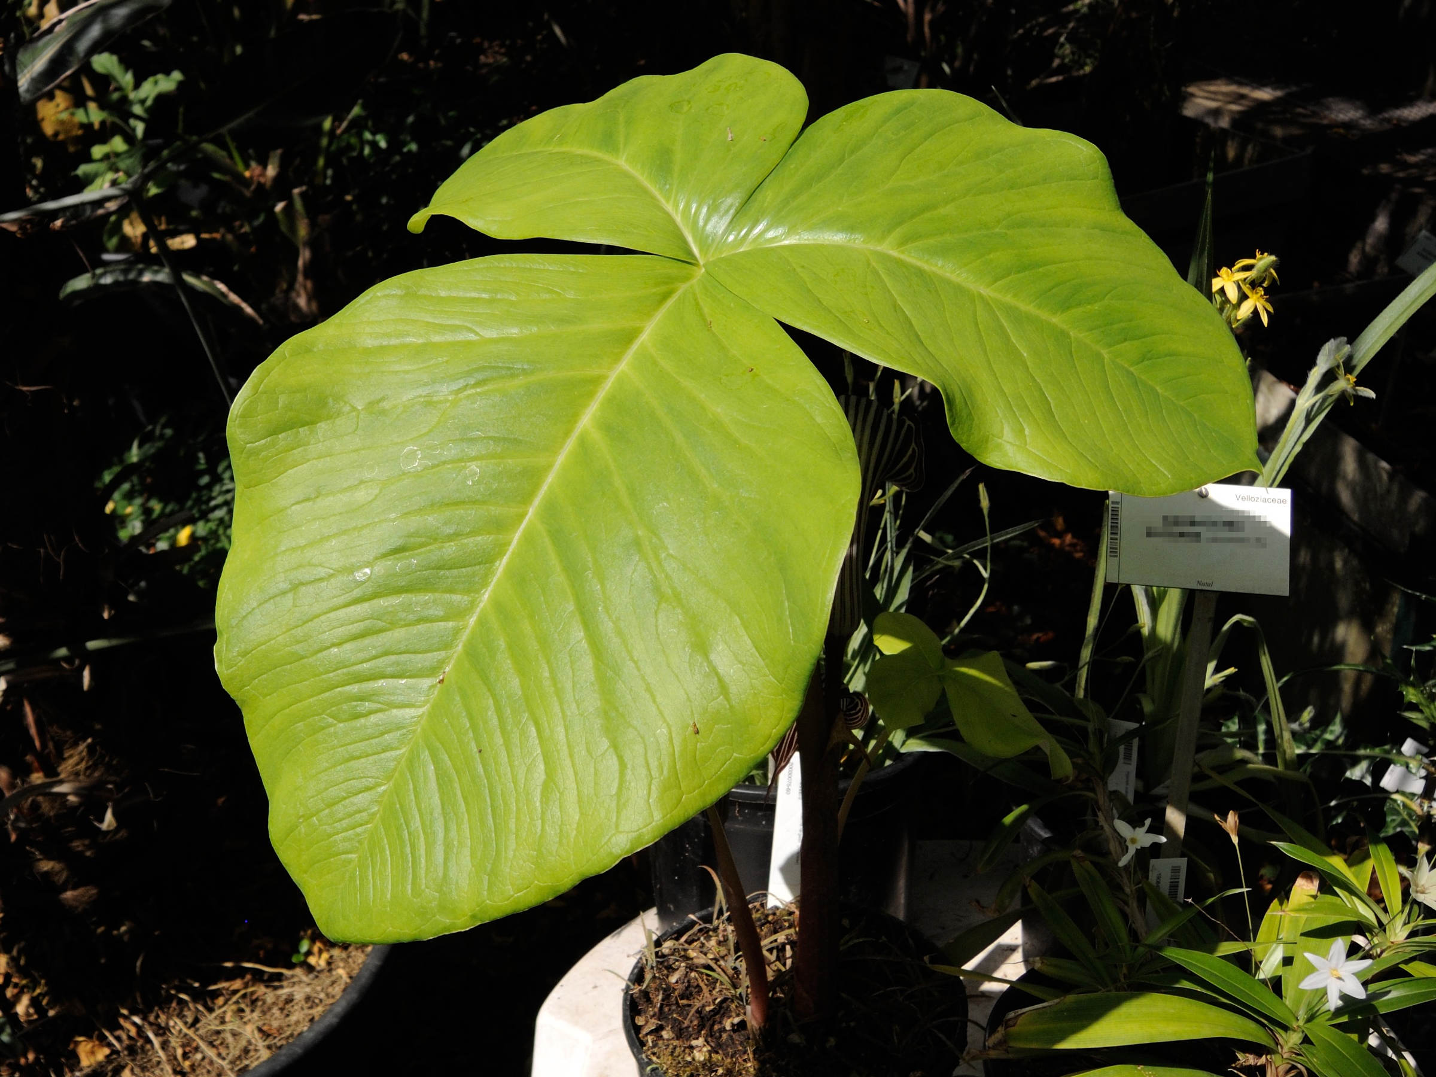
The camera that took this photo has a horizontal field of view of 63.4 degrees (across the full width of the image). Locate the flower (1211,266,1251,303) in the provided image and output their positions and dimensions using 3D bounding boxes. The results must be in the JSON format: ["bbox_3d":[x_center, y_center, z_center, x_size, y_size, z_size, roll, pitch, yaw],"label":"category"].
[{"bbox_3d":[0.345,-0.171,0.780,0.028,0.027,0.015,6,-16,20],"label":"flower"}]

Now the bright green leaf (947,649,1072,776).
[{"bbox_3d":[0.152,0.091,0.605,0.096,0.024,0.056,41,63,11],"label":"bright green leaf"}]

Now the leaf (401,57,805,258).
[{"bbox_3d":[-0.047,-0.177,0.525,0.176,0.045,0.125,17,65,34],"label":"leaf"}]

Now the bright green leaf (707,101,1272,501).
[{"bbox_3d":[0.116,-0.108,0.450,0.216,0.045,0.167,24,66,16],"label":"bright green leaf"}]

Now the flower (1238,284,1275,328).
[{"bbox_3d":[0.359,-0.156,0.775,0.027,0.030,0.015,0,-14,3],"label":"flower"}]

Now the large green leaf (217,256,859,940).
[{"bbox_3d":[-0.067,0.006,0.406,0.227,0.275,0.045,27,-20,-2],"label":"large green leaf"}]

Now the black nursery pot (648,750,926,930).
[{"bbox_3d":[0.047,0.204,0.787,0.184,0.172,0.184,-1,18,0],"label":"black nursery pot"}]

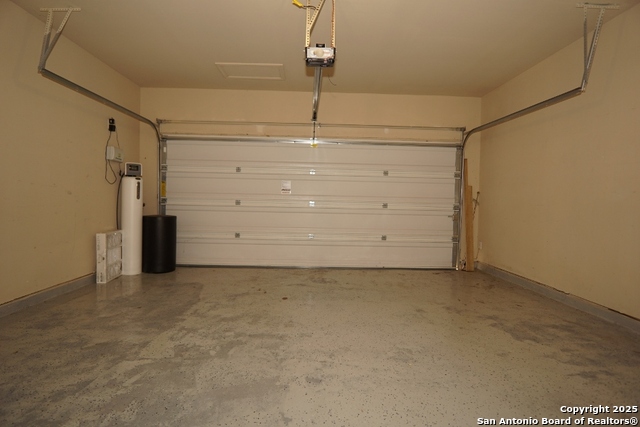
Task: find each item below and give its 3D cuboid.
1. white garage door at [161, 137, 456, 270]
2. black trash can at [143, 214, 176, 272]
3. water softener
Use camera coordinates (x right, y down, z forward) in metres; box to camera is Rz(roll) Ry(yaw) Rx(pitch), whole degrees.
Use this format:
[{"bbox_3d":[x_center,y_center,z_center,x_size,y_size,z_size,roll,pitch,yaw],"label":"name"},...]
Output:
[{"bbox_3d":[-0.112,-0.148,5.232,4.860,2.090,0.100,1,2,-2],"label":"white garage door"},{"bbox_3d":[-2.462,0.446,4.914,0.460,0.835,0.460,1,2,-2],"label":"black trash can"},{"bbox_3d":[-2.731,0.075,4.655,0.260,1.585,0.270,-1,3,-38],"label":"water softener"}]

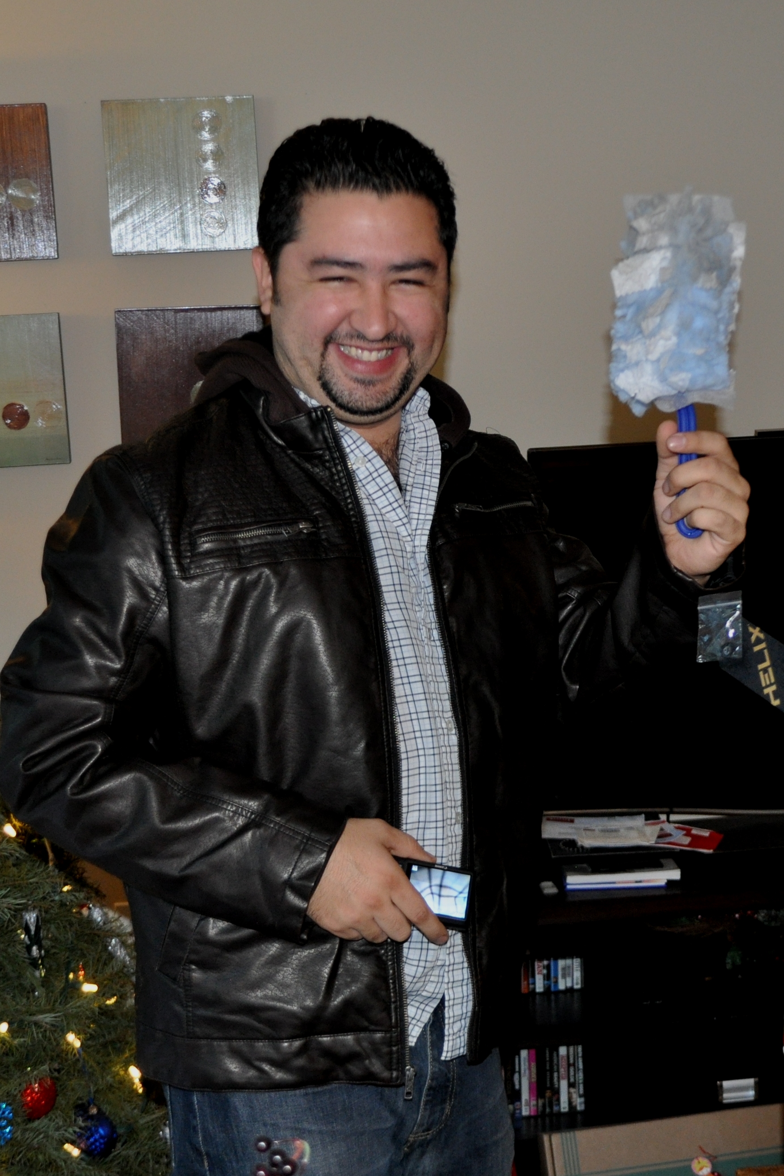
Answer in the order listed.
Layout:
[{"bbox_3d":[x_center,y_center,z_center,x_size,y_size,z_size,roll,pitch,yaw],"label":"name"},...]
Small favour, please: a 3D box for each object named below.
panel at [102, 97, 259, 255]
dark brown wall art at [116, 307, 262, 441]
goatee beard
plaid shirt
[{"bbox_3d":[-0.418,-0.825,2.426,0.299,0.299,0.022,-3,6,-3],"label":"panel"},{"bbox_3d":[-0.403,-0.416,2.468,0.299,0.299,0.022,-2,6,-3],"label":"dark brown wall art"},{"bbox_3d":[-0.022,-0.191,1.090,0.083,0.074,0.052,-1,5,-16],"label":"goatee beard"},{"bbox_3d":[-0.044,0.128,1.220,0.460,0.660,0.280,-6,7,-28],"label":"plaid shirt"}]

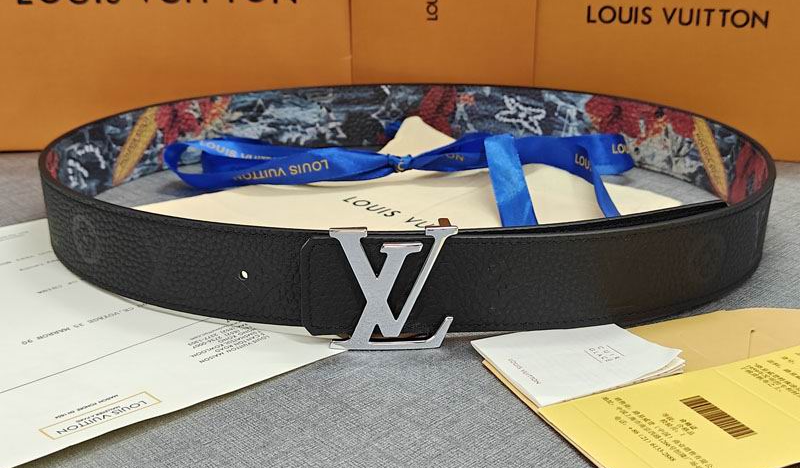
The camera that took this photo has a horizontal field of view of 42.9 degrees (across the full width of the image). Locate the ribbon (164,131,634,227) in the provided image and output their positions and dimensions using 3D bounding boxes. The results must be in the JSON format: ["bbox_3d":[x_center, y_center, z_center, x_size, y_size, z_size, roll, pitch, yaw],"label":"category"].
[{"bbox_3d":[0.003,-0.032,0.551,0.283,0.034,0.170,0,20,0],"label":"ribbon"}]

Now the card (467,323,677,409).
[{"bbox_3d":[0.064,0.047,0.365,0.060,0.007,0.049,-10,22,-25],"label":"card"}]

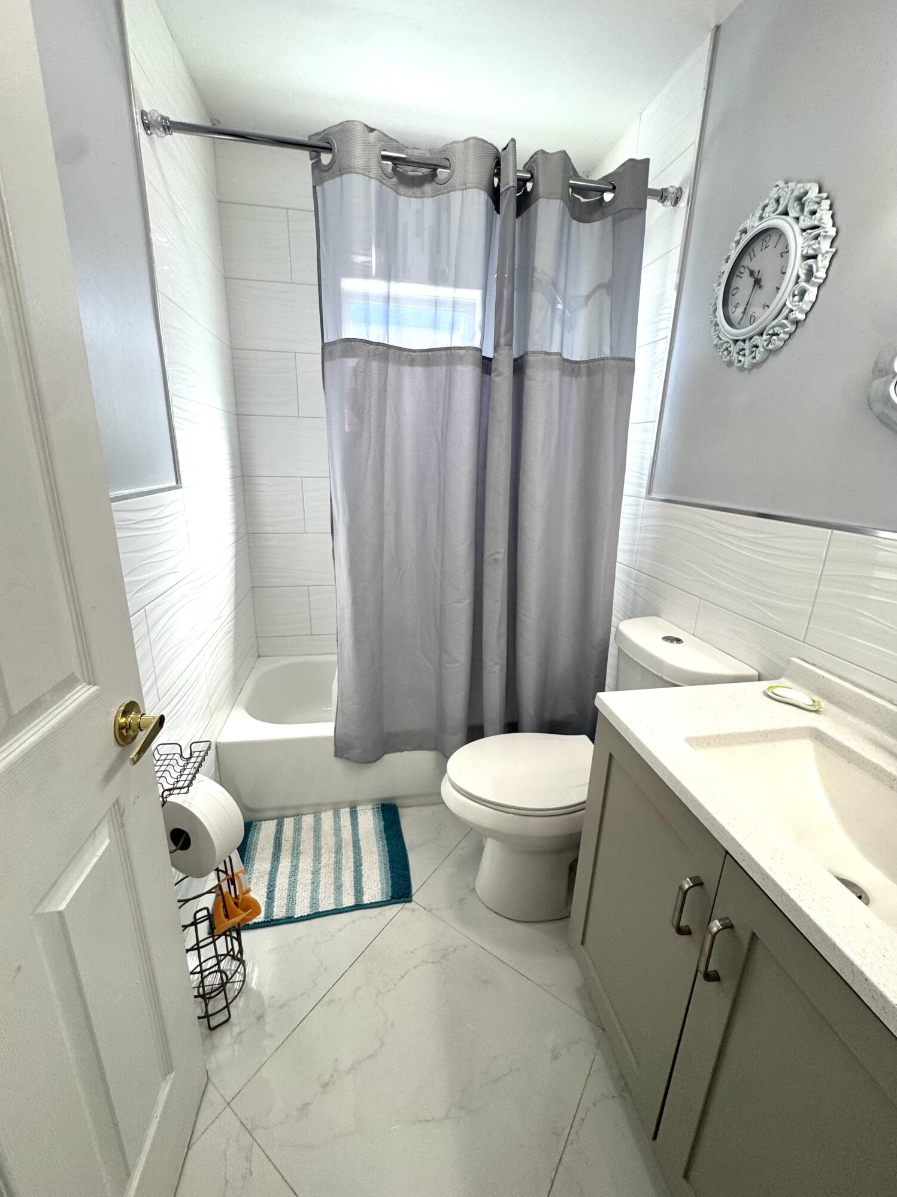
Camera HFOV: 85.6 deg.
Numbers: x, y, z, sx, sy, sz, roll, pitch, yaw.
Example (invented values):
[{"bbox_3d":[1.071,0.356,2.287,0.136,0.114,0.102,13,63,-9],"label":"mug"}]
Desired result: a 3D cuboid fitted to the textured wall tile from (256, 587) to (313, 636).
[{"bbox_3d":[-0.803,0.067,2.353,0.260,0.253,0.012,-1,17,-10],"label":"textured wall tile"}]

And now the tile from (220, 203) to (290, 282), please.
[{"bbox_3d":[-0.760,-1.404,1.921,0.260,0.256,0.012,-1,17,-10],"label":"tile"}]

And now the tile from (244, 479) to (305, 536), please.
[{"bbox_3d":[-0.789,-0.423,2.209,0.260,0.254,0.012,-1,17,-10],"label":"tile"}]

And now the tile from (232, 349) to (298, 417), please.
[{"bbox_3d":[-0.775,-0.913,2.065,0.260,0.256,0.012,-1,17,-10],"label":"tile"}]

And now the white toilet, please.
[{"bbox_3d":[0.356,0.531,1.485,0.750,0.839,0.440,-1,17,-10],"label":"white toilet"}]

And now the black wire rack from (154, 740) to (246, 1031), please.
[{"bbox_3d":[-0.617,0.700,1.173,0.175,0.637,0.230,-1,17,-10],"label":"black wire rack"}]

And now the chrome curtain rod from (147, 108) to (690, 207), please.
[{"bbox_3d":[-0.028,-1.208,1.351,1.500,0.060,0.058,-1,17,-10],"label":"chrome curtain rod"}]

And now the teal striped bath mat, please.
[{"bbox_3d":[-0.451,0.887,1.647,0.595,0.020,0.437,-1,17,-10],"label":"teal striped bath mat"}]

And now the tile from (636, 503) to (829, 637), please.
[{"bbox_3d":[0.752,-0.124,1.402,0.012,0.254,0.711,-1,17,-10],"label":"tile"}]

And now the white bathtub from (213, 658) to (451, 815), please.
[{"bbox_3d":[-0.140,0.555,2.215,1.500,0.355,0.752,-1,17,-10],"label":"white bathtub"}]

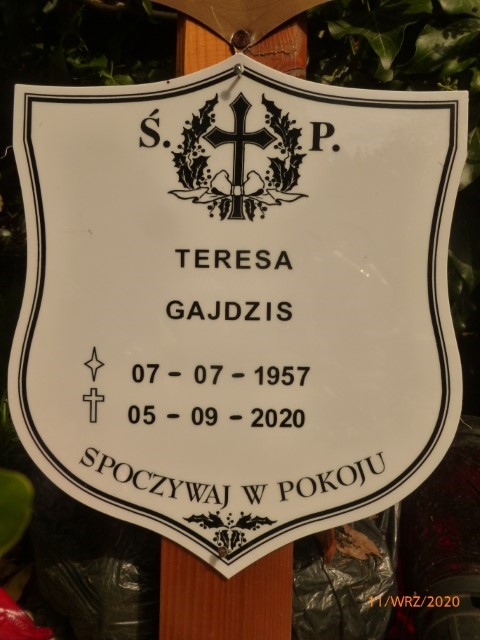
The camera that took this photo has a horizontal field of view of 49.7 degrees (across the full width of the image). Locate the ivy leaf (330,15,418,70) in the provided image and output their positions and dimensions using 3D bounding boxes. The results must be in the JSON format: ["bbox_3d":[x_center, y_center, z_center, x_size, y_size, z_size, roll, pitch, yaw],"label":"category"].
[{"bbox_3d":[0.102,-0.216,0.400,0.070,0.047,0.022,2,5,6],"label":"ivy leaf"}]

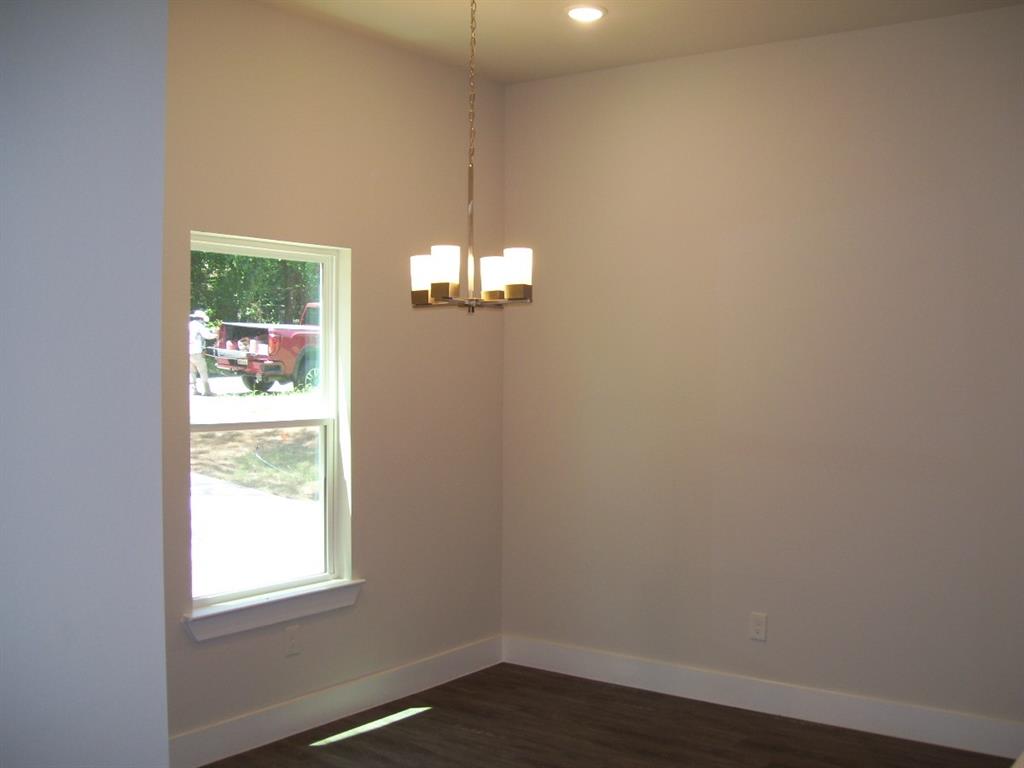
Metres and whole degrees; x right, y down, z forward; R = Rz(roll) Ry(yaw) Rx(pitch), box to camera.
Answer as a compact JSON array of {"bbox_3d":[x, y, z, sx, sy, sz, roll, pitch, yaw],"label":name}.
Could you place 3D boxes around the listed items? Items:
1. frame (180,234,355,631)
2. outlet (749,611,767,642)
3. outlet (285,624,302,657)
[{"bbox_3d":[-0.935,0.189,4.107,0.120,1.480,0.860,1,2,37],"label":"frame"},{"bbox_3d":[1.033,1.017,4.471,0.073,0.117,0.010,1,2,37],"label":"outlet"},{"bbox_3d":[-0.856,1.004,4.175,0.010,0.117,0.073,1,2,37],"label":"outlet"}]

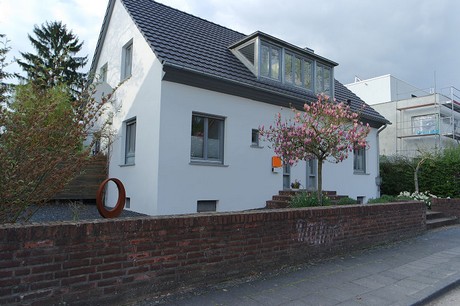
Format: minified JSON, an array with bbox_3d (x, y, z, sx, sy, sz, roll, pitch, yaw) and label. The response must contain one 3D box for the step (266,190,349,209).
[{"bbox_3d":[3.008,1.639,10.687,3.420,0.556,1.410,5,-6,-38],"label":"step"}]

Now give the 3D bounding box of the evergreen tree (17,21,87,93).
[{"bbox_3d":[-12.224,-3.295,20.673,5.500,11.593,5.500,5,-6,-38],"label":"evergreen tree"}]

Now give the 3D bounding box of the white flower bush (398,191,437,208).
[{"bbox_3d":[5.506,1.447,8.993,0.750,0.520,0.900,5,-6,-38],"label":"white flower bush"}]

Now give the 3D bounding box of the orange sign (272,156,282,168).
[{"bbox_3d":[1.617,0.315,10.545,0.426,0.398,0.080,5,-6,-38],"label":"orange sign"}]

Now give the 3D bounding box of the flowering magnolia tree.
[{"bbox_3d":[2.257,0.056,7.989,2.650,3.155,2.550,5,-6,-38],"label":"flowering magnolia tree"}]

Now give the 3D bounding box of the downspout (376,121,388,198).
[{"bbox_3d":[7.420,0.483,14.787,0.150,3.712,0.520,5,-6,-38],"label":"downspout"}]

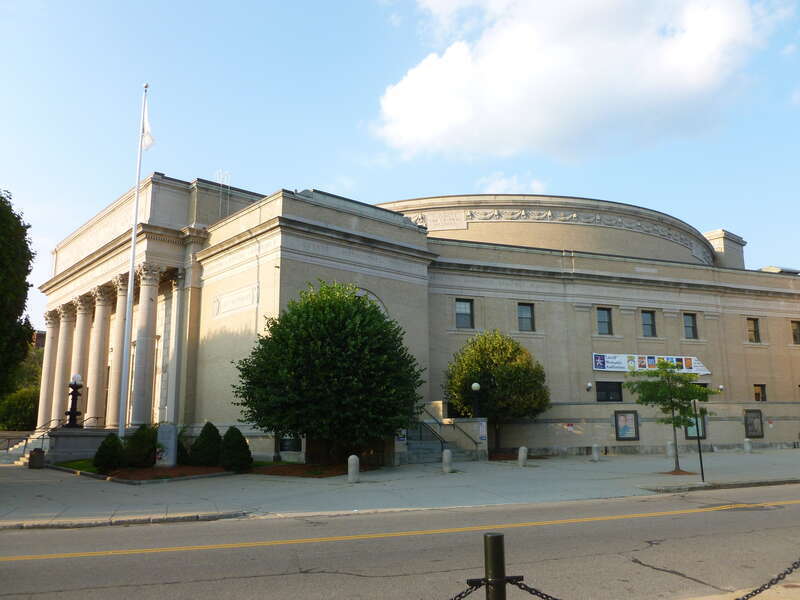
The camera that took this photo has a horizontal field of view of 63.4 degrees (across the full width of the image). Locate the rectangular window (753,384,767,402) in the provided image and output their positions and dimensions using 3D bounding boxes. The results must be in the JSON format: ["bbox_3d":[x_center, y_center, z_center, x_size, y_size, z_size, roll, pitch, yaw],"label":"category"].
[{"bbox_3d":[25.735,6.650,46.194,1.161,1.255,0.250,4,-12,-21],"label":"rectangular window"}]

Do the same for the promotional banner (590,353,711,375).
[{"bbox_3d":[15.111,3.796,38.371,8.727,1.017,0.080,4,-12,-21],"label":"promotional banner"}]

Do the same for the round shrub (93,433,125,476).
[{"bbox_3d":[-11.723,6.168,26.024,1.288,1.646,1.288,3,-12,-20],"label":"round shrub"}]

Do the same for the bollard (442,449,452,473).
[{"bbox_3d":[1.743,5.935,23.990,0.310,0.850,0.310,-1,-11,0],"label":"bollard"}]

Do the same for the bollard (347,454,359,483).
[{"bbox_3d":[-1.551,5.581,21.494,0.354,0.874,0.354,4,-12,-21],"label":"bollard"}]

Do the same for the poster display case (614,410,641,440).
[{"bbox_3d":[14.478,8.033,41.254,1.790,1.876,0.150,4,-12,-21],"label":"poster display case"}]

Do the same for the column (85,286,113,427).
[{"bbox_3d":[-16.300,3.115,35.098,0.980,7.630,0.980,9,-15,-41],"label":"column"}]

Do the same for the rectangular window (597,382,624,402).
[{"bbox_3d":[11.872,5.239,36.726,1.787,1.100,0.200,4,-12,-20],"label":"rectangular window"}]

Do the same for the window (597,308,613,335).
[{"bbox_3d":[11.913,1.278,37.751,0.997,1.527,0.200,4,-12,-21],"label":"window"}]

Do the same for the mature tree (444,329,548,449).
[{"bbox_3d":[5.486,5.231,36.373,5.960,7.107,5.960,-1,-12,0],"label":"mature tree"}]

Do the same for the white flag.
[{"bbox_3d":[-10.477,-7.353,26.956,0.550,2.425,0.300,4,-12,-22],"label":"white flag"}]

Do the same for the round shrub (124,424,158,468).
[{"bbox_3d":[-11.313,6.406,28.322,1.489,1.880,1.489,3,-12,-20],"label":"round shrub"}]

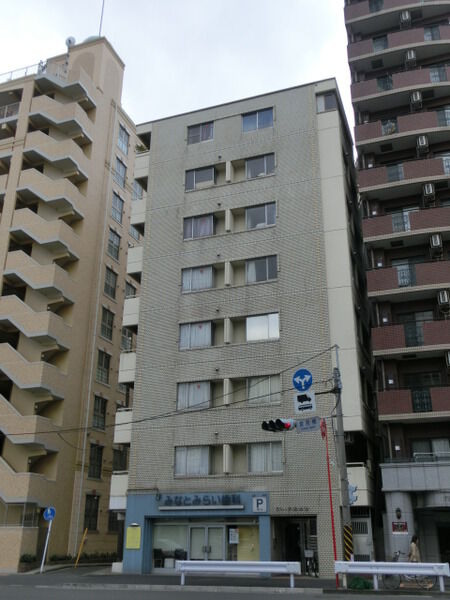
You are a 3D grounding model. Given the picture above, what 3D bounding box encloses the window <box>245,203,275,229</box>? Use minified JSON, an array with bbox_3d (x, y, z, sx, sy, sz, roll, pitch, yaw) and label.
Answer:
[{"bbox_3d":[1.788,-4.057,27.849,1.462,1.180,0.140,-7,-23,18],"label":"window"}]

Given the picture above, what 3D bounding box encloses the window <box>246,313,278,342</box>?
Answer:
[{"bbox_3d":[1.723,1.278,26.062,1.589,1.322,0.120,-7,-24,18],"label":"window"}]

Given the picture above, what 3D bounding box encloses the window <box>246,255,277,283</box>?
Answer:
[{"bbox_3d":[1.741,-1.387,26.809,1.469,1.241,0.140,-7,-23,18],"label":"window"}]

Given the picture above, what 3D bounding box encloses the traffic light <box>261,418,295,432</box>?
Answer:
[{"bbox_3d":[2.020,4.758,21.600,1.200,0.400,0.420,-20,-29,41],"label":"traffic light"}]

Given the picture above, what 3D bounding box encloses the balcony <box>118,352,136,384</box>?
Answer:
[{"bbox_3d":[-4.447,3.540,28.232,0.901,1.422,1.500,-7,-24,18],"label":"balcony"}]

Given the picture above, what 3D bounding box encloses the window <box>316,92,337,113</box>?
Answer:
[{"bbox_3d":[5.239,-10.242,29.531,0.985,1.226,0.120,-7,-24,18],"label":"window"}]

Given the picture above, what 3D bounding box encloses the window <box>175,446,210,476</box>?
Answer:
[{"bbox_3d":[-1.422,6.949,24.709,1.629,1.194,0.140,-7,-23,18],"label":"window"}]

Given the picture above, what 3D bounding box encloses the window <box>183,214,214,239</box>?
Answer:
[{"bbox_3d":[-1.327,-3.686,28.886,1.633,1.259,0.140,-7,-23,18],"label":"window"}]

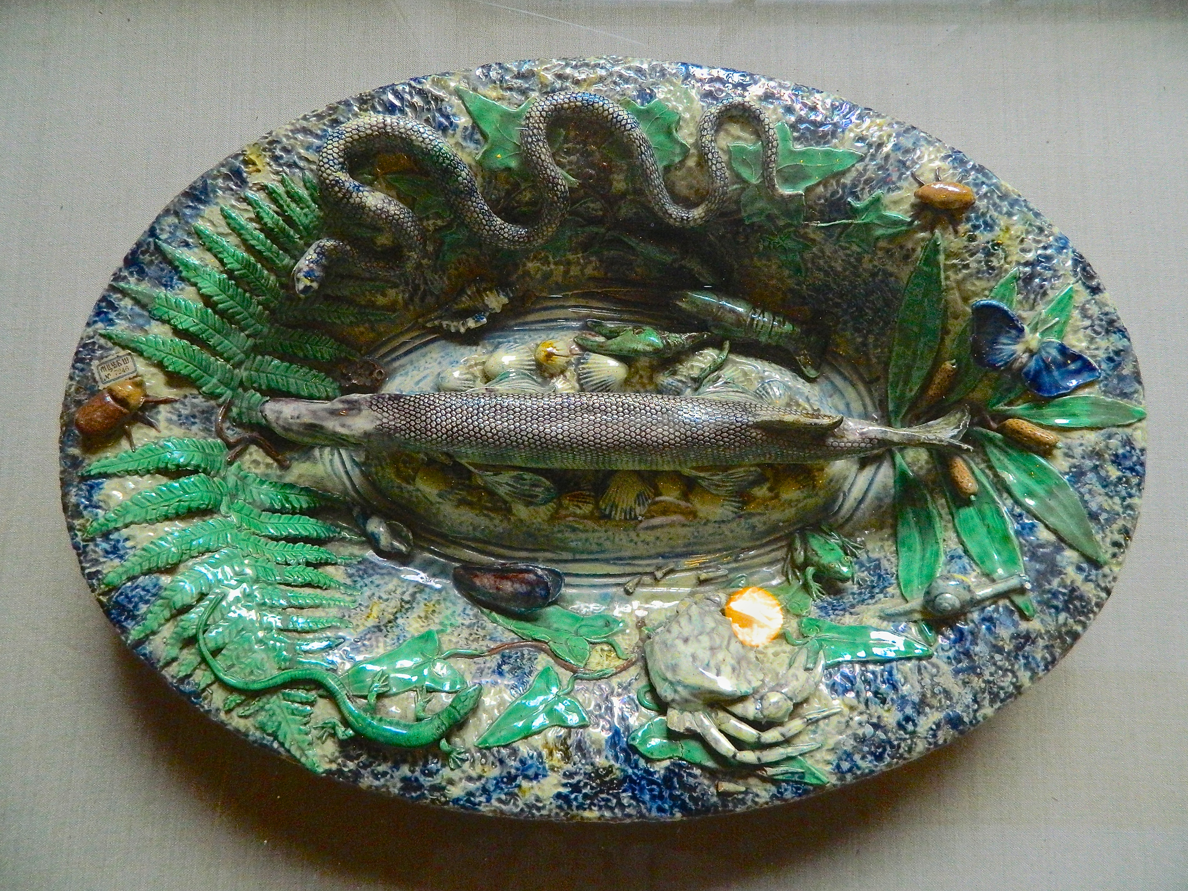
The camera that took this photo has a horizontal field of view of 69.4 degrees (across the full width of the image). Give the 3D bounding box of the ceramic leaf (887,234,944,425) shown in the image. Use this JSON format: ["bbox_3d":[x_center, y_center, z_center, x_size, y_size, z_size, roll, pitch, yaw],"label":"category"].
[{"bbox_3d":[0.179,-0.064,0.480,0.027,0.014,0.105,11,96,10],"label":"ceramic leaf"}]

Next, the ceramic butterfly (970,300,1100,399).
[{"bbox_3d":[0.242,-0.051,0.472,0.077,0.020,0.041,32,91,11],"label":"ceramic butterfly"}]

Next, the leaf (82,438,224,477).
[{"bbox_3d":[-0.229,0.007,0.451,0.068,0.010,0.018,-10,84,-14],"label":"leaf"}]

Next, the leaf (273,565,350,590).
[{"bbox_3d":[-0.146,0.068,0.440,0.041,0.006,0.011,14,66,-8],"label":"leaf"}]

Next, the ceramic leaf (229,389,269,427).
[{"bbox_3d":[-0.182,-0.019,0.449,0.020,0.008,0.019,5,85,-13],"label":"ceramic leaf"}]

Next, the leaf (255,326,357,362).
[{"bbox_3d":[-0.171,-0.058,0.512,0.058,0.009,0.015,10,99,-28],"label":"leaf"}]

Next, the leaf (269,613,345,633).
[{"bbox_3d":[-0.136,0.084,0.407,0.037,0.006,0.009,8,74,-11],"label":"leaf"}]

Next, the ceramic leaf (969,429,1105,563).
[{"bbox_3d":[0.245,0.029,0.475,0.027,0.014,0.098,-40,74,6],"label":"ceramic leaf"}]

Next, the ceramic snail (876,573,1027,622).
[{"bbox_3d":[0.168,0.072,0.405,0.068,0.021,0.022,-16,75,7],"label":"ceramic snail"}]

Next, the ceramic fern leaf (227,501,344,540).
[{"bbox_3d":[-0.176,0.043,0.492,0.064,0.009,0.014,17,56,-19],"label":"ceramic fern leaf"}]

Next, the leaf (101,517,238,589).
[{"bbox_3d":[-0.219,0.055,0.442,0.067,0.010,0.018,-28,83,-15],"label":"leaf"}]

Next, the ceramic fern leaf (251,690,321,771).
[{"bbox_3d":[-0.149,0.141,0.424,0.028,0.008,0.043,-31,80,-12],"label":"ceramic fern leaf"}]

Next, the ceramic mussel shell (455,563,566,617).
[{"bbox_3d":[-0.046,0.075,0.452,0.059,0.018,0.027,6,73,0],"label":"ceramic mussel shell"}]

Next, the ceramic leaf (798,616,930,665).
[{"bbox_3d":[0.148,0.107,0.469,0.071,0.013,0.023,10,77,15],"label":"ceramic leaf"}]

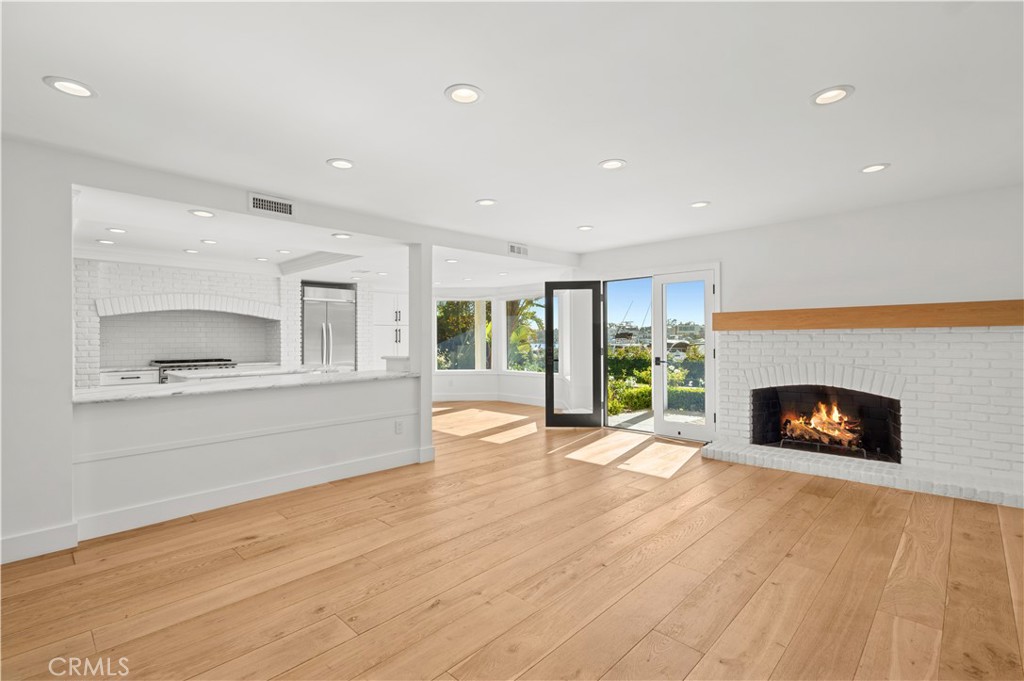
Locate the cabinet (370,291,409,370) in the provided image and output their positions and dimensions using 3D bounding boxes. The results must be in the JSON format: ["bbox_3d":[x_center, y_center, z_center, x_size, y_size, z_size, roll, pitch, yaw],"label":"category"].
[{"bbox_3d":[-2.312,0.179,8.567,0.580,2.090,0.970,0,0,44],"label":"cabinet"}]

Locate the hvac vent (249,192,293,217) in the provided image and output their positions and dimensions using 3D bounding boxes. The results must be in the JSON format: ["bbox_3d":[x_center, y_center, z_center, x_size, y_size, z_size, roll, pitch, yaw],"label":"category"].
[{"bbox_3d":[-1.928,-1.085,3.674,0.030,0.150,0.360,0,0,44],"label":"hvac vent"}]

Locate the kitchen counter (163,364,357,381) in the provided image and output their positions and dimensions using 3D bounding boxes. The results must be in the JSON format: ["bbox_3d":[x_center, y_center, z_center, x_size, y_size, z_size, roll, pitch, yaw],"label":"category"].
[{"bbox_3d":[-2.843,0.363,5.321,0.695,0.060,1.800,0,0,44],"label":"kitchen counter"}]

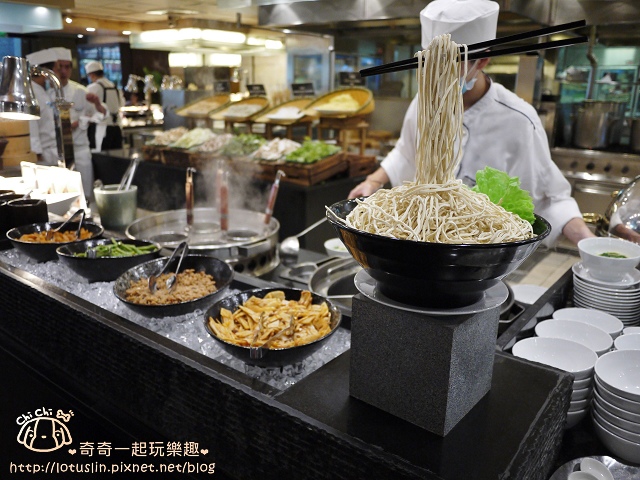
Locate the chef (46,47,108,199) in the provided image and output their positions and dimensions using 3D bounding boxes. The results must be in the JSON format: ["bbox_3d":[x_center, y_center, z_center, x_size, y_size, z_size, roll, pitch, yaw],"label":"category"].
[{"bbox_3d":[-2.236,-0.878,4.896,0.580,1.760,0.400,-2,17,-13],"label":"chef"}]

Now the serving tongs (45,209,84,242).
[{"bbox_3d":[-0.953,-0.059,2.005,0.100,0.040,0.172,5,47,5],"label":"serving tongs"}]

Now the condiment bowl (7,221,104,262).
[{"bbox_3d":[-1.016,0.021,2.008,0.336,0.105,0.336,1,16,0],"label":"condiment bowl"}]

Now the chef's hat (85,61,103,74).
[{"bbox_3d":[-2.514,-1.914,5.750,0.210,0.120,0.185,-2,15,15],"label":"chef's hat"}]

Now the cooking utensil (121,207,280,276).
[{"bbox_3d":[-0.397,0.011,1.807,0.530,0.125,0.530,-4,17,-17],"label":"cooking utensil"}]

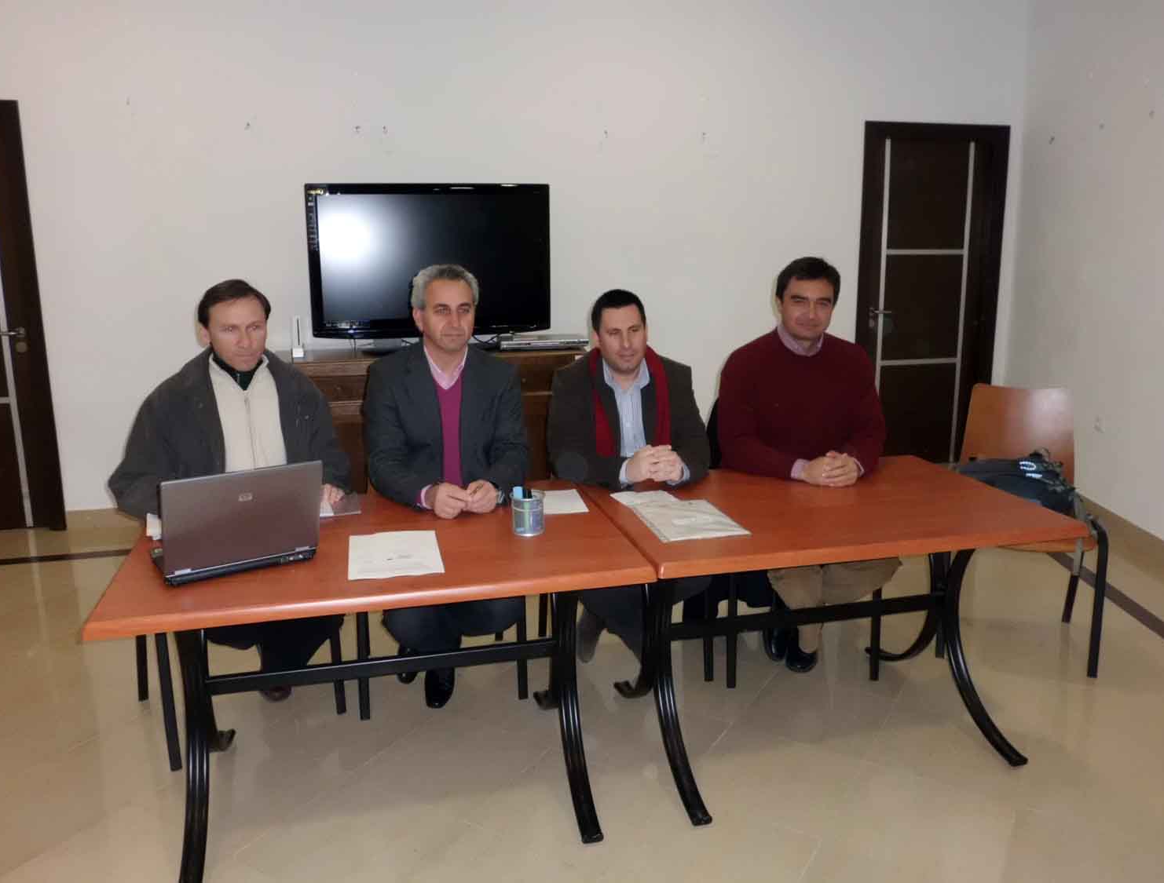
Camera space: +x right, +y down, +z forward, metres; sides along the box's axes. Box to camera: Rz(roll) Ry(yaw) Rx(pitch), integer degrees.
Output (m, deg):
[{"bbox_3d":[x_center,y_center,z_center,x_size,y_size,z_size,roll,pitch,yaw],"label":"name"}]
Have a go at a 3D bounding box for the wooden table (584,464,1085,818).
[{"bbox_3d":[0.650,0.512,2.561,1.165,0.680,0.770,-3,11,-14],"label":"wooden table"}]

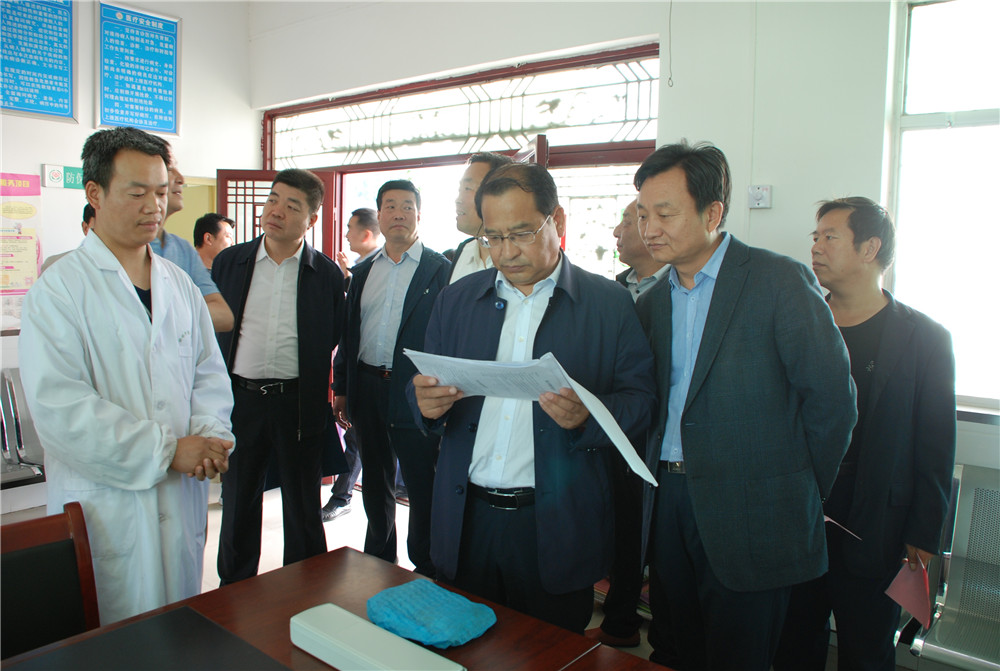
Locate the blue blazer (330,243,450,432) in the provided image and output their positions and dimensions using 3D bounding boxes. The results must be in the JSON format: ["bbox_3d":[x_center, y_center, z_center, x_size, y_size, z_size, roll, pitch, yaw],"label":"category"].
[{"bbox_3d":[-0.430,0.008,3.060,0.500,0.730,0.280,3,6,14],"label":"blue blazer"}]

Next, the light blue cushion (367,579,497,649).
[{"bbox_3d":[-0.120,0.482,1.327,0.205,0.060,0.140,6,7,40],"label":"light blue cushion"}]

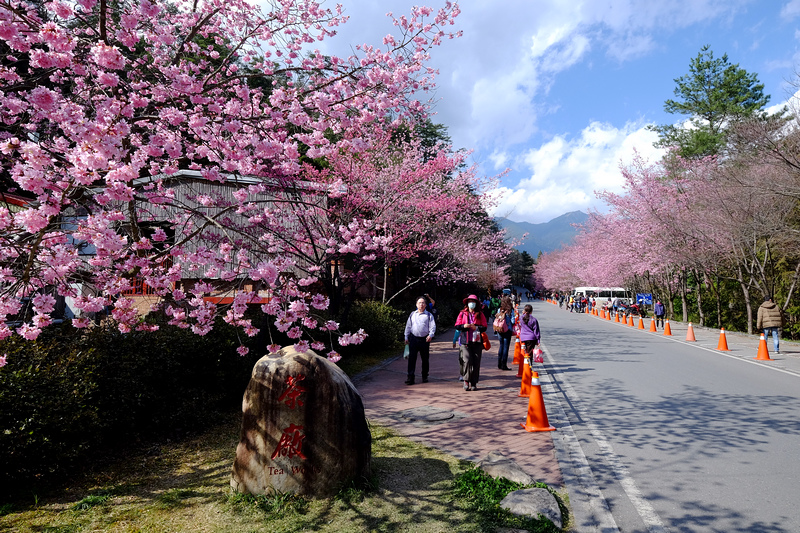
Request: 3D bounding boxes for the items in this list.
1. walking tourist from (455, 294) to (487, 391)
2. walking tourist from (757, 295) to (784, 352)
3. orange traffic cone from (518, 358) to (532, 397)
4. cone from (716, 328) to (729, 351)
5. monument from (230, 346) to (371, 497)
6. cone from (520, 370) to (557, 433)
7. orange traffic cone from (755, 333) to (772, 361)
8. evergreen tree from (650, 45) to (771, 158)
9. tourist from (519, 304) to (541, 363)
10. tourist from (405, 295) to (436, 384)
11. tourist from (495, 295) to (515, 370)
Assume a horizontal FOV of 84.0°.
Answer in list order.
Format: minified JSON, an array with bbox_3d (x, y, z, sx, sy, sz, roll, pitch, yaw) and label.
[{"bbox_3d":[1.294,1.366,8.047,0.570,1.695,0.420,-1,-4,9],"label":"walking tourist"},{"bbox_3d":[11.233,1.761,13.517,0.580,1.668,0.420,-4,-5,41],"label":"walking tourist"},{"bbox_3d":[2.156,1.834,7.538,0.350,0.691,0.350,-1,-4,14],"label":"orange traffic cone"},{"bbox_3d":[10.134,2.279,13.942,0.350,0.694,0.350,-1,-4,14],"label":"cone"},{"bbox_3d":[-0.893,1.312,4.032,1.170,1.164,0.780,1,-4,-12],"label":"monument"},{"bbox_3d":[1.768,1.705,5.699,0.350,0.691,0.350,1,-4,-12],"label":"cone"},{"bbox_3d":[9.656,2.132,11.820,0.350,0.693,0.350,-1,-4,14],"label":"orange traffic cone"},{"bbox_3d":[22.507,-6.289,32.517,7.600,20.375,7.600,-1,-4,14],"label":"evergreen tree"},{"bbox_3d":[3.094,1.658,10.625,0.470,1.470,0.360,-1,-4,13],"label":"tourist"},{"bbox_3d":[0.396,1.425,8.633,0.580,1.658,0.400,-1,-4,8],"label":"tourist"},{"bbox_3d":[2.412,1.536,10.265,0.480,1.664,0.450,-2,-5,30],"label":"tourist"}]

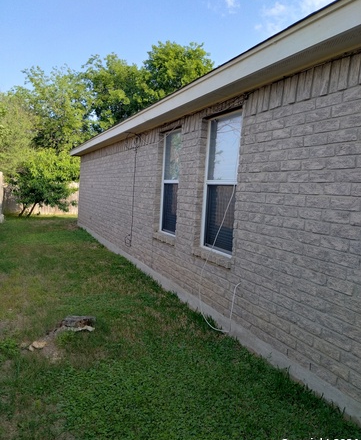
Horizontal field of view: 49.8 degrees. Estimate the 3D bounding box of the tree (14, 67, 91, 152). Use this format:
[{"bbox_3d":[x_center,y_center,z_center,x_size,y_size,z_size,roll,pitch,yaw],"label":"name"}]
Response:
[{"bbox_3d":[-7.731,-5.062,23.796,5.600,8.600,5.400,2,4,-18],"label":"tree"}]

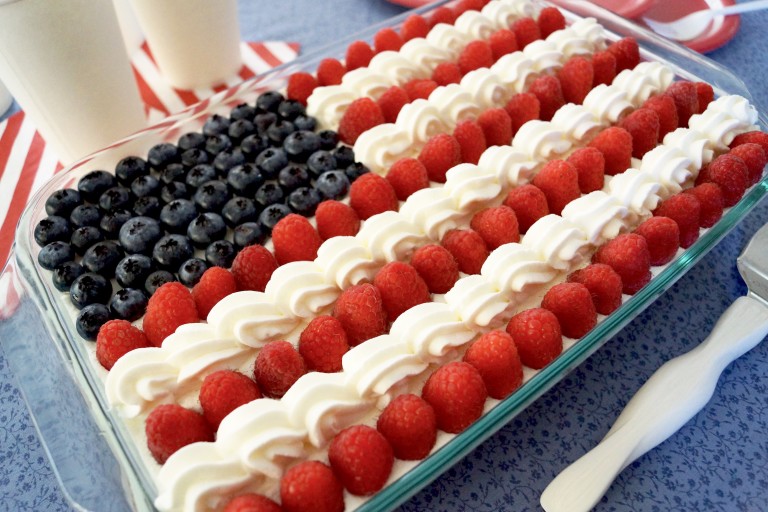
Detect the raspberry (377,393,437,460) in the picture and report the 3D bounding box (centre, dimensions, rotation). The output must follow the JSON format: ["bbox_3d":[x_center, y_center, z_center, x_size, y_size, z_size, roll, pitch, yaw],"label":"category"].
[{"bbox_3d":[0.008,0.059,0.198,0.021,0.022,0.021,-2,53,2],"label":"raspberry"}]

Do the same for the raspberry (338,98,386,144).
[{"bbox_3d":[-0.011,-0.068,0.291,0.023,0.024,0.023,-1,52,2],"label":"raspberry"}]

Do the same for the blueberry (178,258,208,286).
[{"bbox_3d":[-0.083,0.007,0.251,0.013,0.011,0.013,-2,52,3],"label":"blueberry"}]

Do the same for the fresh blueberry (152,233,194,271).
[{"bbox_3d":[-0.095,-0.001,0.260,0.017,0.015,0.017,-3,53,4],"label":"fresh blueberry"}]

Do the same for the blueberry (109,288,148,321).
[{"bbox_3d":[-0.108,0.020,0.243,0.015,0.013,0.015,-1,54,1],"label":"blueberry"}]

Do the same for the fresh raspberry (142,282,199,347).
[{"bbox_3d":[-0.083,0.021,0.223,0.021,0.022,0.021,-2,53,2],"label":"fresh raspberry"}]

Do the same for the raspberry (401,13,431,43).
[{"bbox_3d":[0.020,-0.136,0.348,0.017,0.019,0.017,-3,53,4],"label":"raspberry"}]

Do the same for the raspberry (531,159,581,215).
[{"bbox_3d":[0.078,-0.032,0.264,0.022,0.025,0.022,-2,52,3],"label":"raspberry"}]

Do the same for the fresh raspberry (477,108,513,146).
[{"bbox_3d":[0.058,-0.068,0.301,0.018,0.019,0.018,-2,53,3],"label":"fresh raspberry"}]

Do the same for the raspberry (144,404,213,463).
[{"bbox_3d":[-0.076,0.065,0.210,0.022,0.022,0.022,-2,53,3],"label":"raspberry"}]

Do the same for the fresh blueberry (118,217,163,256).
[{"bbox_3d":[-0.108,-0.009,0.256,0.017,0.014,0.017,-1,52,2],"label":"fresh blueberry"}]

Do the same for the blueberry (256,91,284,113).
[{"bbox_3d":[-0.062,-0.085,0.317,0.015,0.011,0.015,-2,53,2],"label":"blueberry"}]

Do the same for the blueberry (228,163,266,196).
[{"bbox_3d":[-0.066,-0.037,0.276,0.016,0.013,0.016,-1,52,2],"label":"blueberry"}]

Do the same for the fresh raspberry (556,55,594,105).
[{"bbox_3d":[0.101,-0.092,0.305,0.020,0.023,0.020,-2,53,2],"label":"fresh raspberry"}]

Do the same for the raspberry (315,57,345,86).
[{"bbox_3d":[-0.030,-0.105,0.329,0.017,0.018,0.017,-2,52,3],"label":"raspberry"}]

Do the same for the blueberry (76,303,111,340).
[{"bbox_3d":[-0.116,0.026,0.229,0.014,0.011,0.014,-1,54,2],"label":"blueberry"}]

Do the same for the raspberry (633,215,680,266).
[{"bbox_3d":[0.114,-0.006,0.241,0.019,0.021,0.019,-2,53,2],"label":"raspberry"}]

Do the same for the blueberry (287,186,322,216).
[{"bbox_3d":[-0.037,-0.025,0.270,0.016,0.013,0.016,-2,53,2],"label":"blueberry"}]

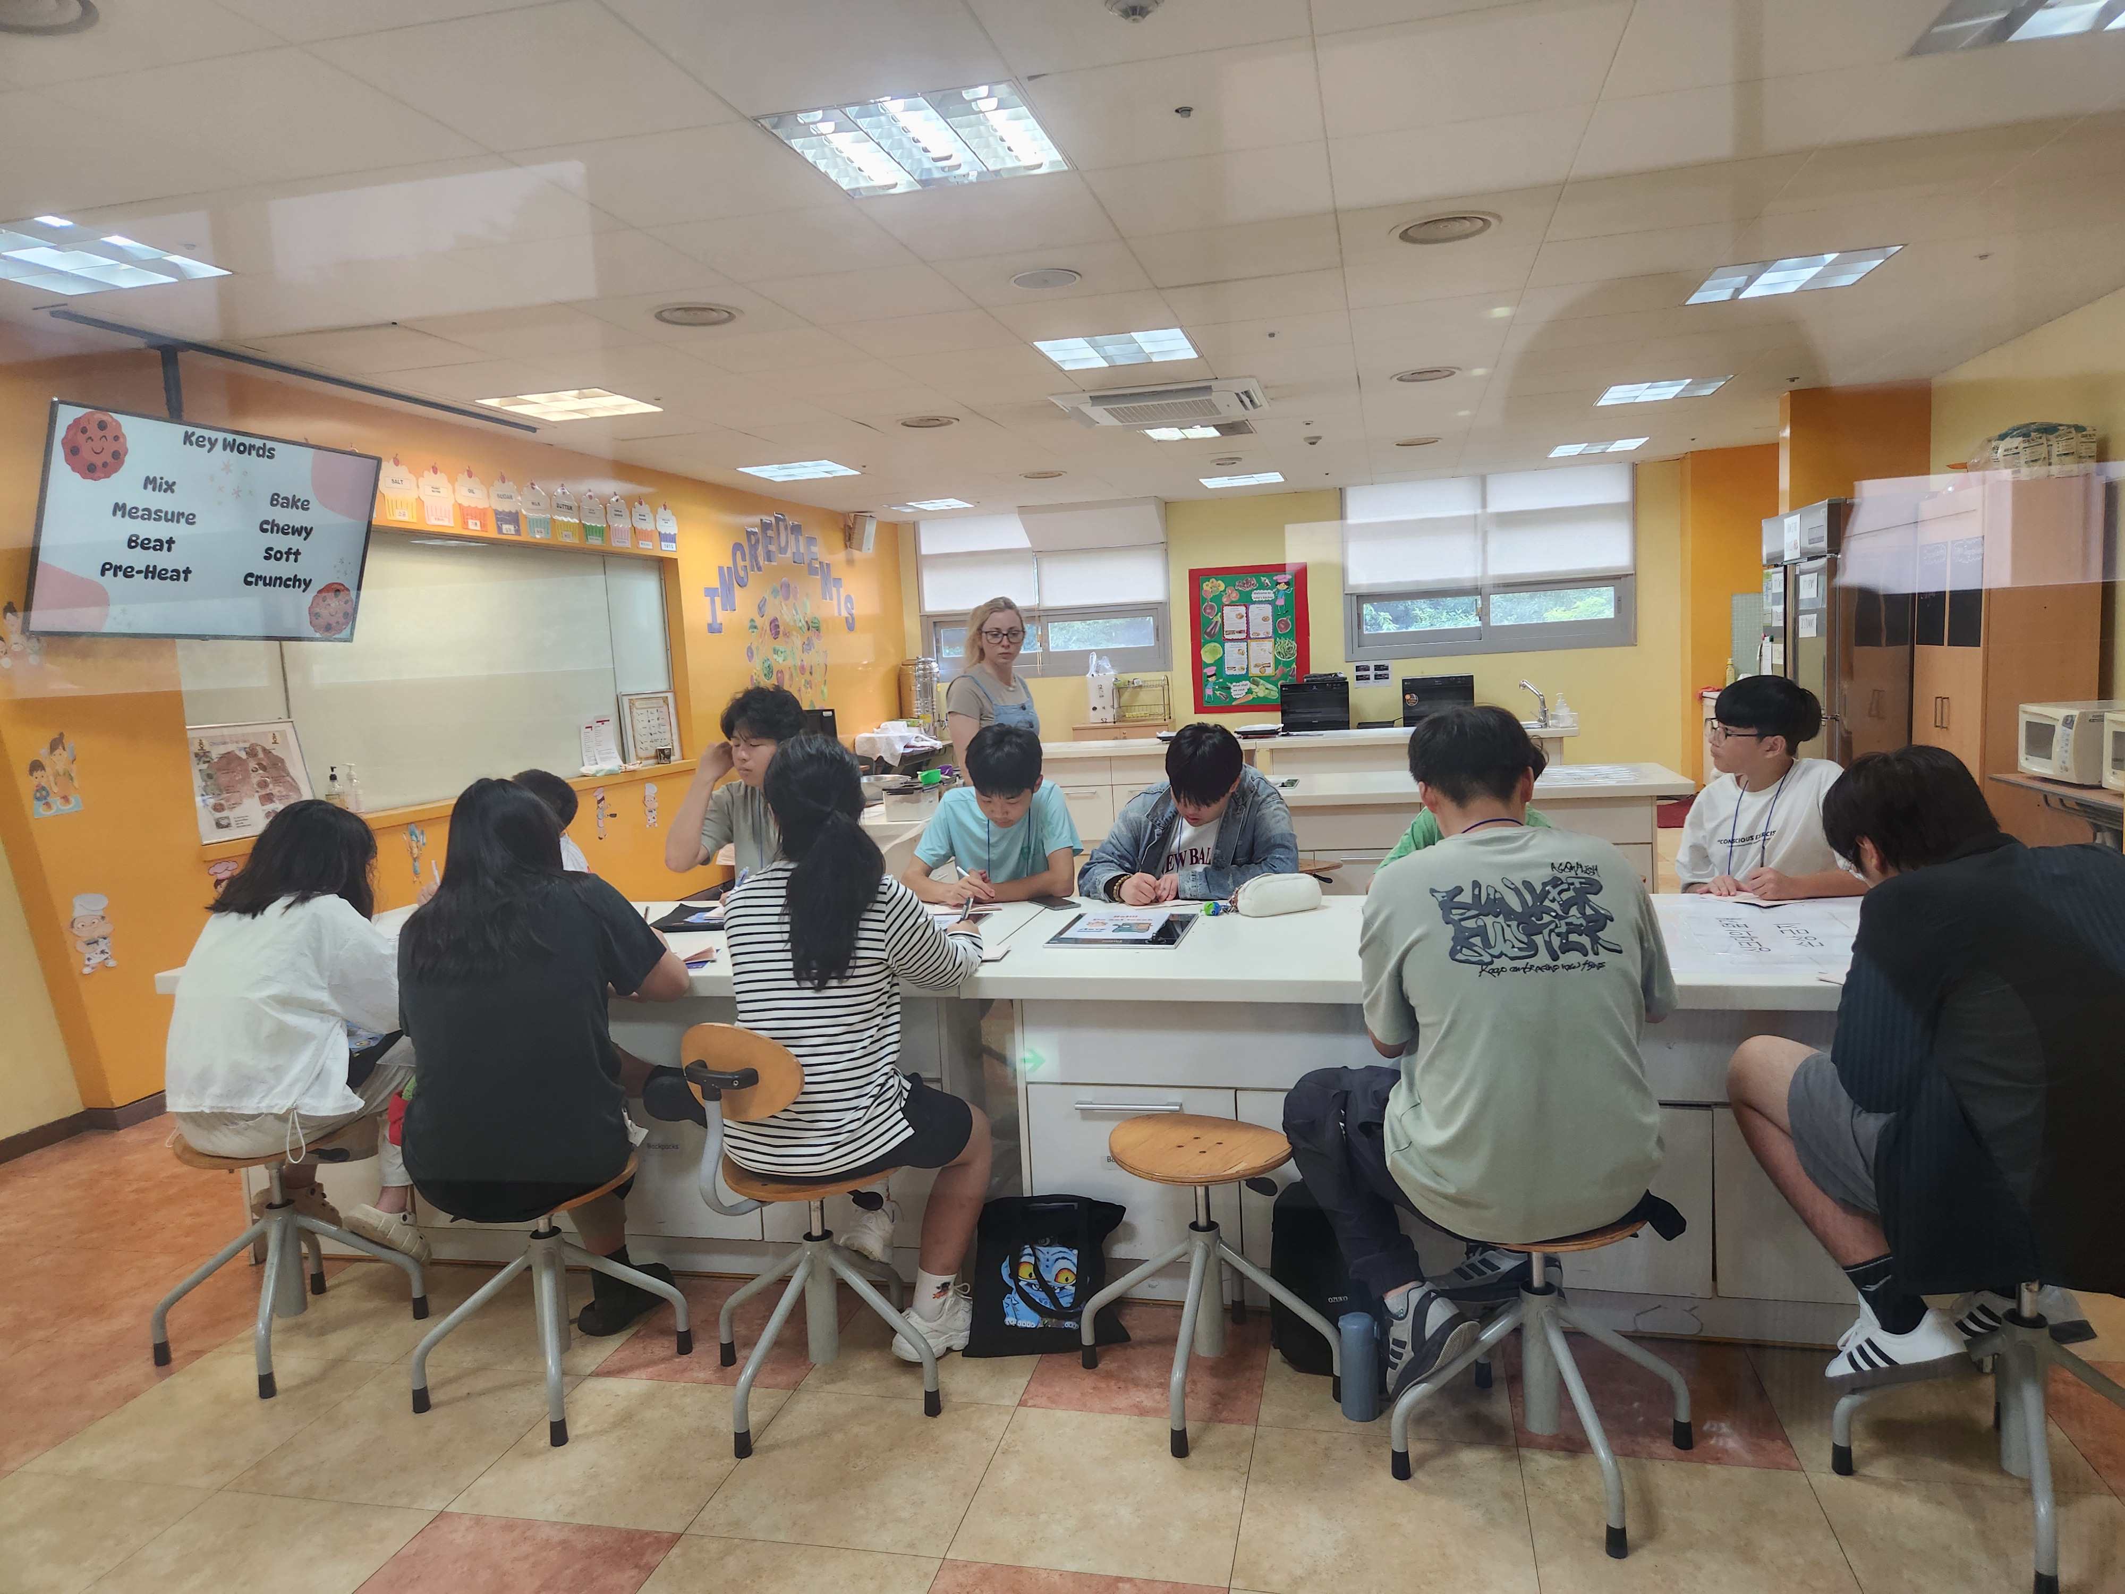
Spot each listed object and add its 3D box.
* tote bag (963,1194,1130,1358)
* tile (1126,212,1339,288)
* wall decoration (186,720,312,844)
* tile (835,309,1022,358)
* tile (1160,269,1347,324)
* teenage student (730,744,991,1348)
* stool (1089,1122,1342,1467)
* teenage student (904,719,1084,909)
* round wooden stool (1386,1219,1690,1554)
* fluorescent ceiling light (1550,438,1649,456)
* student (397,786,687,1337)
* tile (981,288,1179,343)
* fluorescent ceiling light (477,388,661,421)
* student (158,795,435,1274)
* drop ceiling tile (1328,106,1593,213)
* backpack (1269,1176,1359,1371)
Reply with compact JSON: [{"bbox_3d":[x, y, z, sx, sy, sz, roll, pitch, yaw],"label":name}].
[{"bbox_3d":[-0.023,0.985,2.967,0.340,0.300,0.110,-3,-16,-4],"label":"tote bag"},{"bbox_3d":[0.539,-1.656,4.281,0.600,0.020,0.600,-2,6,13],"label":"tile"},{"bbox_3d":[-3.042,-0.069,5.248,0.025,0.430,0.590,-15,3,14],"label":"wall decoration"},{"bbox_3d":[-0.496,-1.689,5.135,0.600,0.015,0.600,-2,6,13],"label":"tile"},{"bbox_3d":[0.675,-1.722,4.861,0.600,0.020,0.600,-2,6,13],"label":"tile"},{"bbox_3d":[-0.387,0.506,2.835,0.480,1.270,0.700,1,7,31],"label":"teenage student"},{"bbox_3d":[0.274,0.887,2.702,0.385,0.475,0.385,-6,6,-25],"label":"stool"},{"bbox_3d":[-0.160,0.401,4.010,0.500,1.230,0.580,-2,6,13],"label":"teenage student"},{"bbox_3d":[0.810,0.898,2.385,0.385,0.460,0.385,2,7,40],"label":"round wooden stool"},{"bbox_3d":[3.631,-2.384,9.562,0.600,0.060,0.600,-2,6,13],"label":"fluorescent ceiling light"},{"bbox_3d":[-1.011,0.563,2.882,0.550,1.210,0.640,0,7,26],"label":"student"},{"bbox_3d":[0.087,-1.706,4.998,0.600,0.015,0.600,-2,6,13],"label":"tile"},{"bbox_3d":[-2.114,-1.717,6.127,0.600,0.070,0.600,-2,6,13],"label":"fluorescent ceiling light"},{"bbox_3d":[-1.647,0.548,3.110,0.510,1.090,0.620,1,7,35],"label":"student"},{"bbox_3d":[0.988,-1.607,3.559,0.600,0.020,0.600,-2,6,13],"label":"drop ceiling tile"},{"bbox_3d":[0.534,0.913,2.790,0.260,0.380,0.210,-1,6,16],"label":"backpack"}]

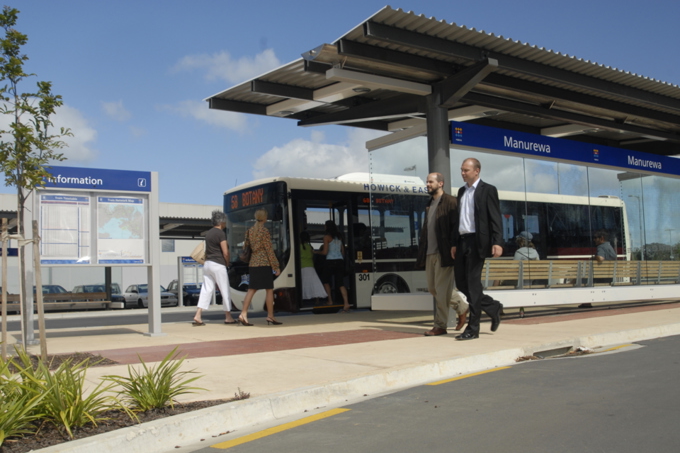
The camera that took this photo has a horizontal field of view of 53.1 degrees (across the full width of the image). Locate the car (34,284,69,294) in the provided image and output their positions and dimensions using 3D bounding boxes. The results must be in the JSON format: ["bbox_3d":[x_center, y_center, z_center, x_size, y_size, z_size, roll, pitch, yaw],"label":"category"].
[{"bbox_3d":[-14.757,3.741,34.800,1.720,1.420,4.500,2,-6,-35],"label":"car"}]

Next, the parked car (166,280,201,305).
[{"bbox_3d":[-8.550,3.891,39.008,1.740,1.670,4.300,2,-6,-35],"label":"parked car"}]

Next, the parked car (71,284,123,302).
[{"bbox_3d":[-12.830,3.850,36.106,1.710,1.410,4.450,2,-6,-35],"label":"parked car"}]

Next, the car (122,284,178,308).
[{"bbox_3d":[-10.615,3.957,37.646,1.710,1.410,4.450,2,-6,-35],"label":"car"}]

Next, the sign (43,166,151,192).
[{"bbox_3d":[-3.066,-0.591,8.531,1.343,0.250,0.120,1,-6,-30],"label":"sign"}]

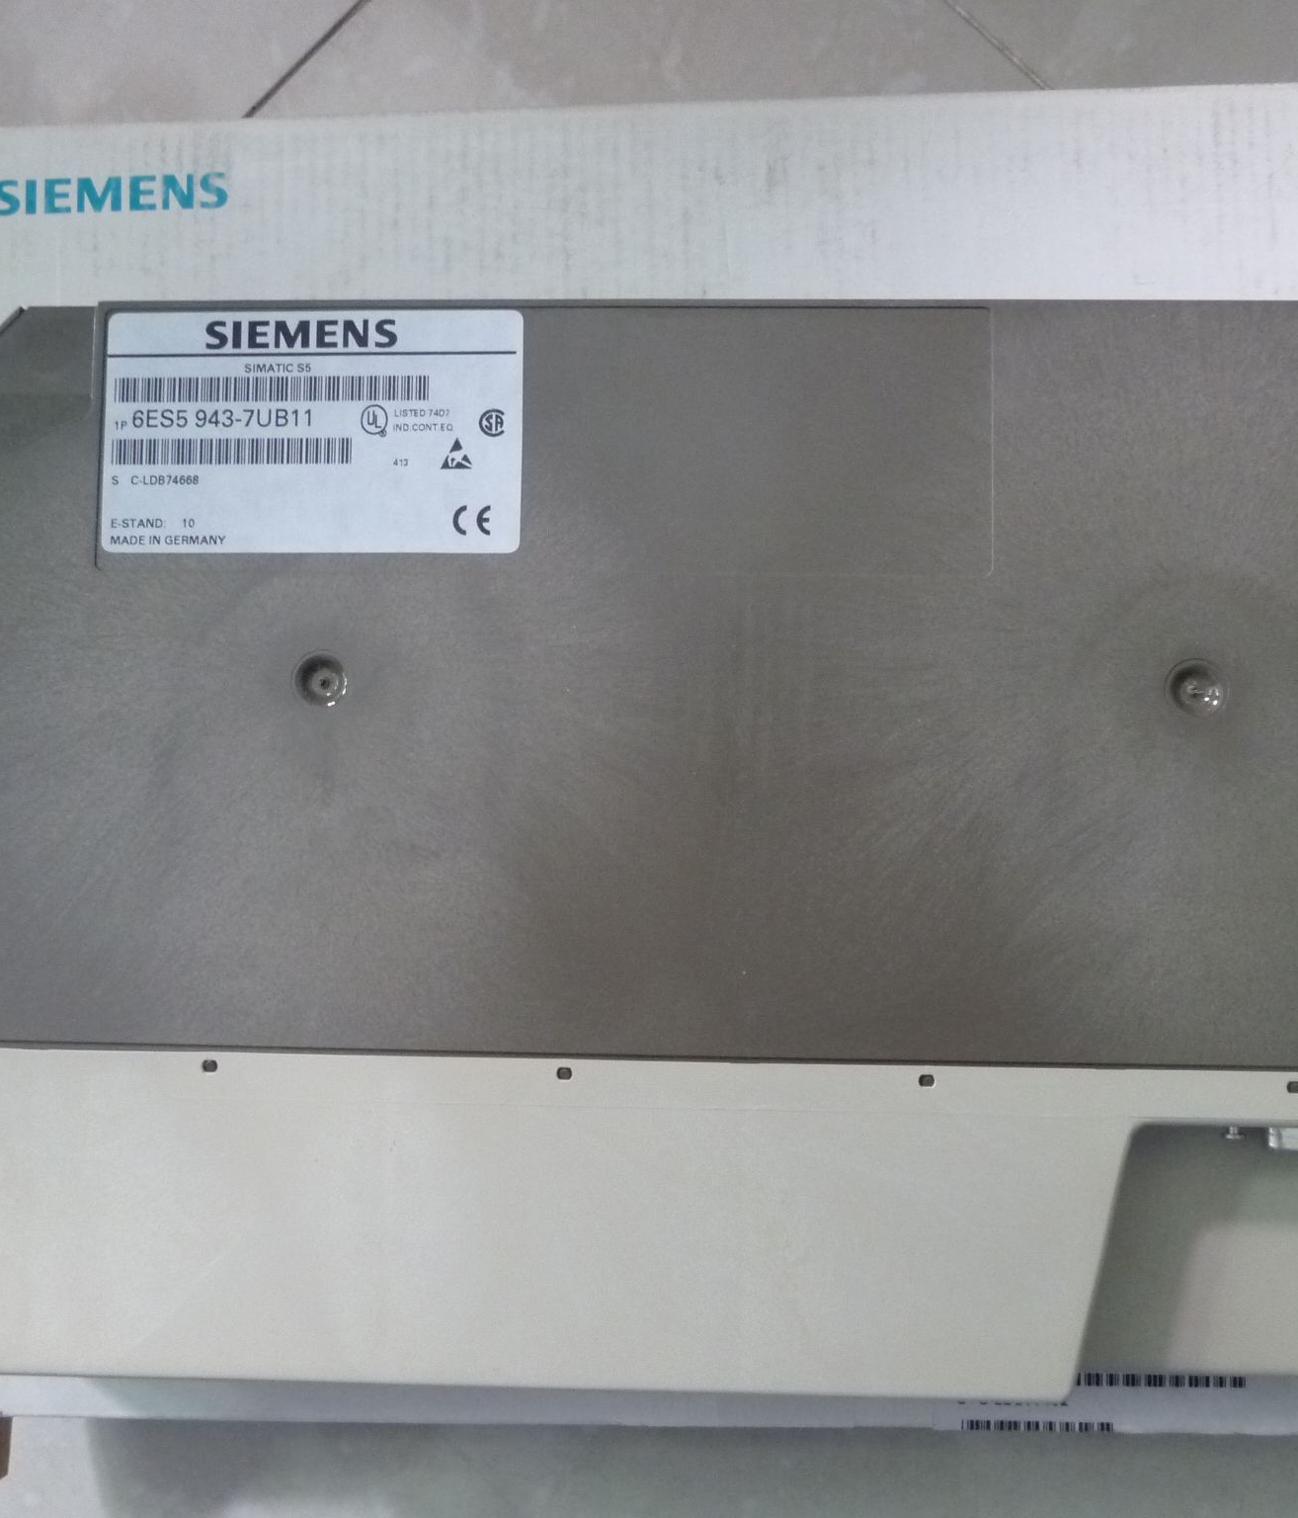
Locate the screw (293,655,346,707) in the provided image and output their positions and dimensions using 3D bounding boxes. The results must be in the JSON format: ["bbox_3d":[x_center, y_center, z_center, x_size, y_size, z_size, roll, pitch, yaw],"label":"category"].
[{"bbox_3d":[-0.058,-0.014,0.320,0.009,0.005,0.009,1,86,3],"label":"screw"}]

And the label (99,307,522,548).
[{"bbox_3d":[-0.060,-0.058,0.322,0.075,0.001,0.044,1,86,3],"label":"label"}]

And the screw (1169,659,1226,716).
[{"bbox_3d":[0.094,-0.012,0.312,0.010,0.005,0.010,1,86,3],"label":"screw"}]

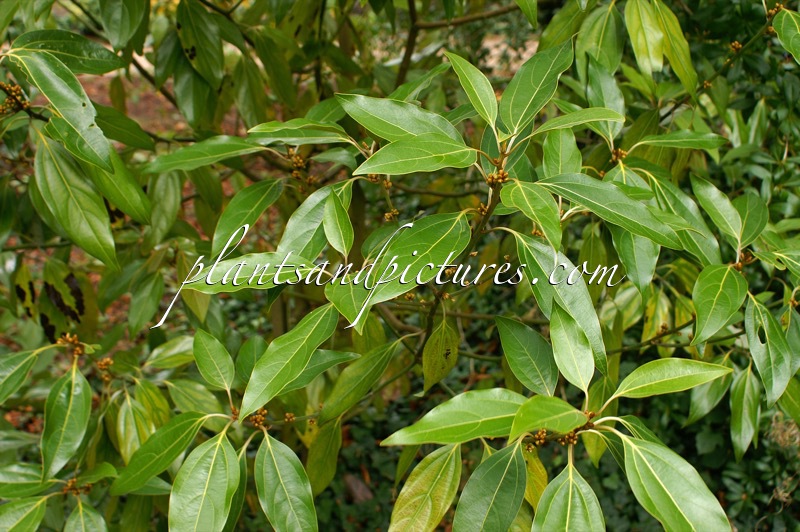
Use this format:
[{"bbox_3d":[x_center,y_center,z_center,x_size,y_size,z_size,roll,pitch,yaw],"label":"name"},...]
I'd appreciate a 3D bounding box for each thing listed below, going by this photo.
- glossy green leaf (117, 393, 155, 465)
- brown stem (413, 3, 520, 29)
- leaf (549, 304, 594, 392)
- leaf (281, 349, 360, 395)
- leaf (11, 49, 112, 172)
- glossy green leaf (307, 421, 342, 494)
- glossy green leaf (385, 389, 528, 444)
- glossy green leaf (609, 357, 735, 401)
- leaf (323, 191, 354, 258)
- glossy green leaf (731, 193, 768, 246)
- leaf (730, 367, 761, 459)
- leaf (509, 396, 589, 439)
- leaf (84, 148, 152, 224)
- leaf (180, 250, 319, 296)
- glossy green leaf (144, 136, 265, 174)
[{"bbox_3d":[-0.282,0.176,0.990,0.042,0.088,0.016,-15,-13,0],"label":"glossy green leaf"},{"bbox_3d":[0.104,-0.381,1.420,0.161,0.016,0.012,-10,17,0],"label":"brown stem"},{"bbox_3d":[0.147,0.069,0.800,0.036,0.079,0.014,-12,-15,-15],"label":"leaf"},{"bbox_3d":[-0.077,0.098,0.860,0.096,0.016,0.038,-26,60,-25],"label":"leaf"},{"bbox_3d":[-0.295,-0.141,0.830,0.047,0.022,0.157,-31,71,-37],"label":"leaf"},{"bbox_3d":[-0.075,0.202,0.990,0.038,0.086,0.016,18,-13,0],"label":"glossy green leaf"},{"bbox_3d":[0.057,0.134,0.825,0.150,0.018,0.046,-10,42,-11],"label":"glossy green leaf"},{"bbox_3d":[0.248,0.103,0.850,0.127,0.015,0.037,-9,44,-18],"label":"glossy green leaf"},{"bbox_3d":[-0.061,-0.042,0.930,0.034,0.071,0.013,-6,17,14],"label":"leaf"},{"bbox_3d":[0.368,-0.049,0.980,0.040,0.014,0.078,29,59,4],"label":"glossy green leaf"},{"bbox_3d":[0.373,0.158,1.010,0.034,0.105,0.016,11,-11,3],"label":"leaf"},{"bbox_3d":[0.129,0.130,0.802,0.092,0.018,0.042,-3,29,-36],"label":"leaf"},{"bbox_3d":[-0.290,-0.082,0.960,0.042,0.015,0.112,-36,78,-31],"label":"leaf"},{"bbox_3d":[-0.144,0.011,0.910,0.134,0.022,0.047,-8,49,-17],"label":"leaf"},{"bbox_3d":[-0.216,-0.122,1.030,0.132,0.016,0.040,-10,42,0],"label":"glossy green leaf"}]

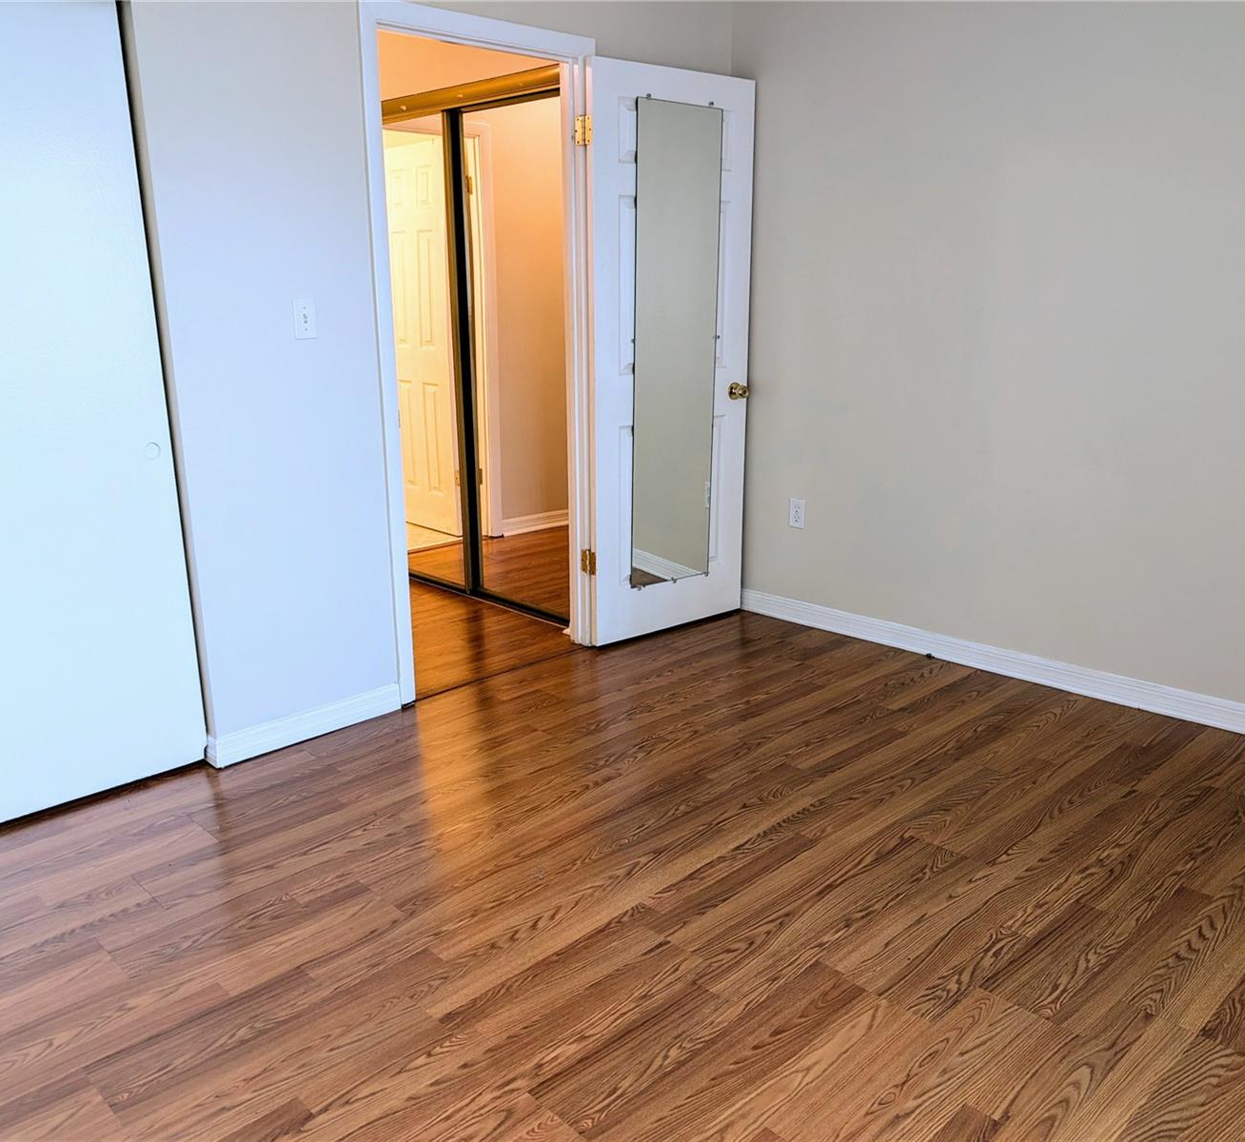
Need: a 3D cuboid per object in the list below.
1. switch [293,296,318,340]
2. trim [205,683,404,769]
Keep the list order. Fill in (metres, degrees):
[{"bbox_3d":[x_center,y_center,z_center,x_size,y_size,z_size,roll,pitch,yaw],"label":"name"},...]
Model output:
[{"bbox_3d":[-0.895,-0.712,2.976,0.016,0.115,0.071,13,20,43],"label":"switch"},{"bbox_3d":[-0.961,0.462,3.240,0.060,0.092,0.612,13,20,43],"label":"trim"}]

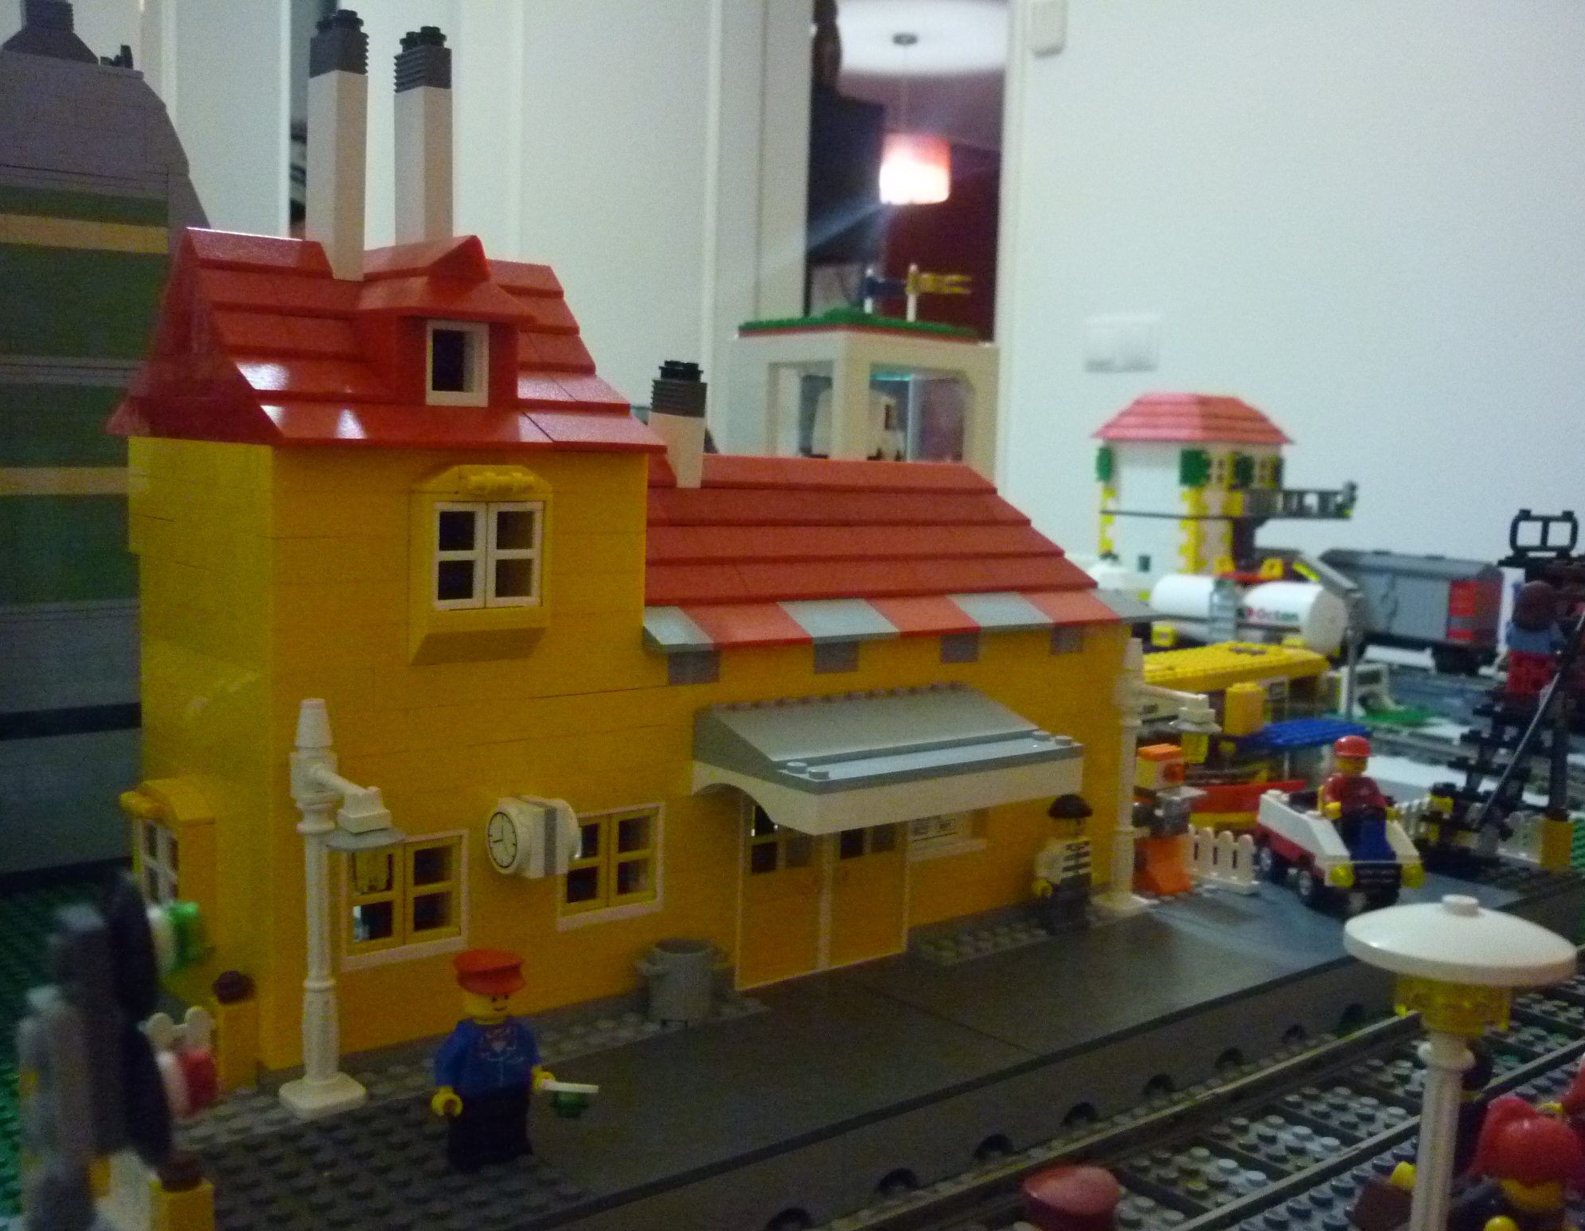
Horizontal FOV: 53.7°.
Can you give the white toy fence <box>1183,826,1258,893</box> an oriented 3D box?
[{"bbox_3d":[0.149,0.085,0.549,0.008,0.020,0.032,-3,8,-39],"label":"white toy fence"}]

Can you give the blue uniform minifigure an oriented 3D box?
[{"bbox_3d":[-0.062,0.091,0.320,0.026,0.043,0.015,-3,8,-39],"label":"blue uniform minifigure"}]

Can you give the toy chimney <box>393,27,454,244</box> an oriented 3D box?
[{"bbox_3d":[-0.093,-0.115,0.396,0.008,0.062,0.017,-3,8,-39],"label":"toy chimney"}]

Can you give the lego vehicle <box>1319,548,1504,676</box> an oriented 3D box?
[{"bbox_3d":[0.524,-0.005,1.336,0.048,0.088,0.150,-3,8,-39],"label":"lego vehicle"}]

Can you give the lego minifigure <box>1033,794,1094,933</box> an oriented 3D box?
[{"bbox_3d":[0.083,0.074,0.476,0.024,0.041,0.014,-4,8,-43],"label":"lego minifigure"}]

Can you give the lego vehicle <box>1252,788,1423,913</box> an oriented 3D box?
[{"bbox_3d":[0.189,0.082,0.545,0.033,0.029,0.057,1,6,-8],"label":"lego vehicle"}]

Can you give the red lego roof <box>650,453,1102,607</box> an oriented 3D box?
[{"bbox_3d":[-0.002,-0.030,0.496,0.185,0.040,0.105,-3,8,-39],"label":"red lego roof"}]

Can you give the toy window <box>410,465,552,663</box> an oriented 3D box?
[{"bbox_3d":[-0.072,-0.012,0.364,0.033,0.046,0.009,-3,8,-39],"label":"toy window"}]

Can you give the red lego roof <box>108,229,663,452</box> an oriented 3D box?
[{"bbox_3d":[-0.104,-0.068,0.396,0.096,0.050,0.115,-3,8,-39],"label":"red lego roof"}]

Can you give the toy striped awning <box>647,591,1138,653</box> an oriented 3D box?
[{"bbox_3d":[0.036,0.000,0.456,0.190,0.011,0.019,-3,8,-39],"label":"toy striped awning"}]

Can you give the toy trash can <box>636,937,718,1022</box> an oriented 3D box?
[{"bbox_3d":[-0.028,0.091,0.390,0.019,0.018,0.017,-3,8,-39],"label":"toy trash can"}]

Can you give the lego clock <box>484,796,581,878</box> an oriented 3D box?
[{"bbox_3d":[-0.062,0.053,0.374,0.017,0.017,0.017,-3,8,-39],"label":"lego clock"}]

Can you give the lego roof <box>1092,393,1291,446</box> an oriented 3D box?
[{"bbox_3d":[0.323,-0.159,1.268,0.111,0.036,0.111,-3,8,-39],"label":"lego roof"}]

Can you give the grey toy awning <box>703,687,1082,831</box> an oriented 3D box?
[{"bbox_3d":[0.027,0.036,0.423,0.097,0.024,0.051,-3,8,-39],"label":"grey toy awning"}]

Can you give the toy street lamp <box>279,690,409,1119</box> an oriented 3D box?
[{"bbox_3d":[-0.093,0.062,0.325,0.017,0.087,0.035,-3,8,-39],"label":"toy street lamp"}]

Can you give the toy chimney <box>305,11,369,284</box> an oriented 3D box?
[{"bbox_3d":[-0.113,-0.115,0.389,0.008,0.064,0.016,-3,8,-39],"label":"toy chimney"}]

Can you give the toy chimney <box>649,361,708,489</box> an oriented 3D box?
[{"bbox_3d":[-0.034,-0.056,0.460,0.008,0.035,0.016,-3,8,-39],"label":"toy chimney"}]

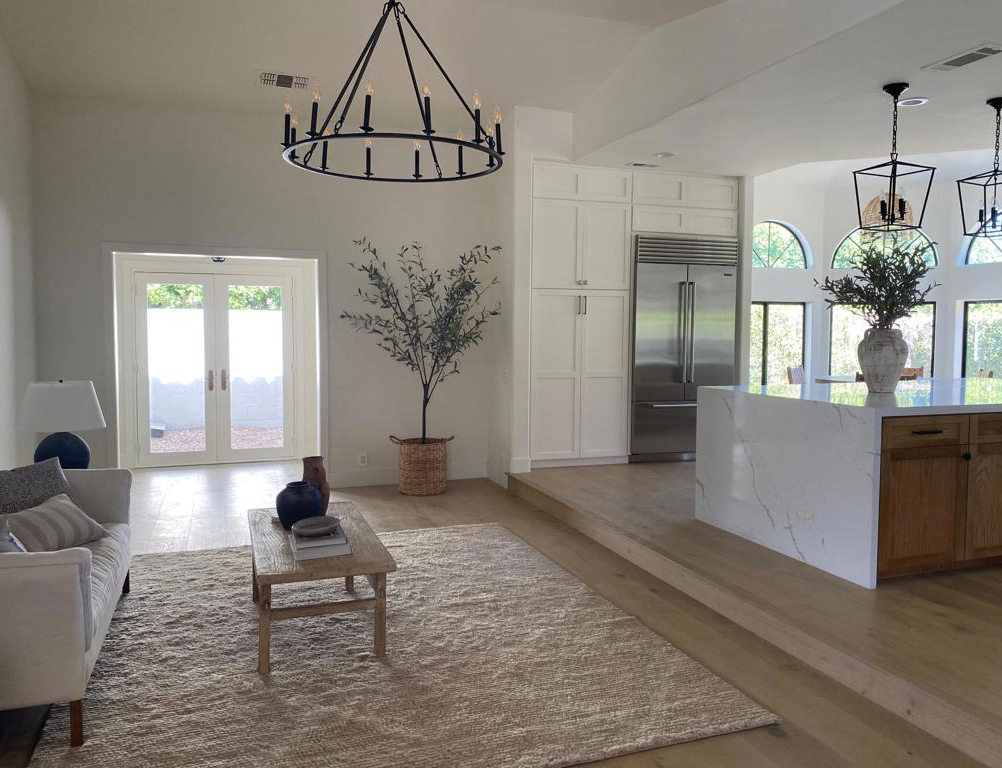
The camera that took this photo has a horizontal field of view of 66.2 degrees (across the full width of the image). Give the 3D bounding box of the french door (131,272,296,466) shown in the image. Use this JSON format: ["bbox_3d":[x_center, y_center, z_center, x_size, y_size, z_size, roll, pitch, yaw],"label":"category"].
[{"bbox_3d":[-3.018,-0.153,8.191,1.574,2.008,0.070,-1,4,-18],"label":"french door"}]

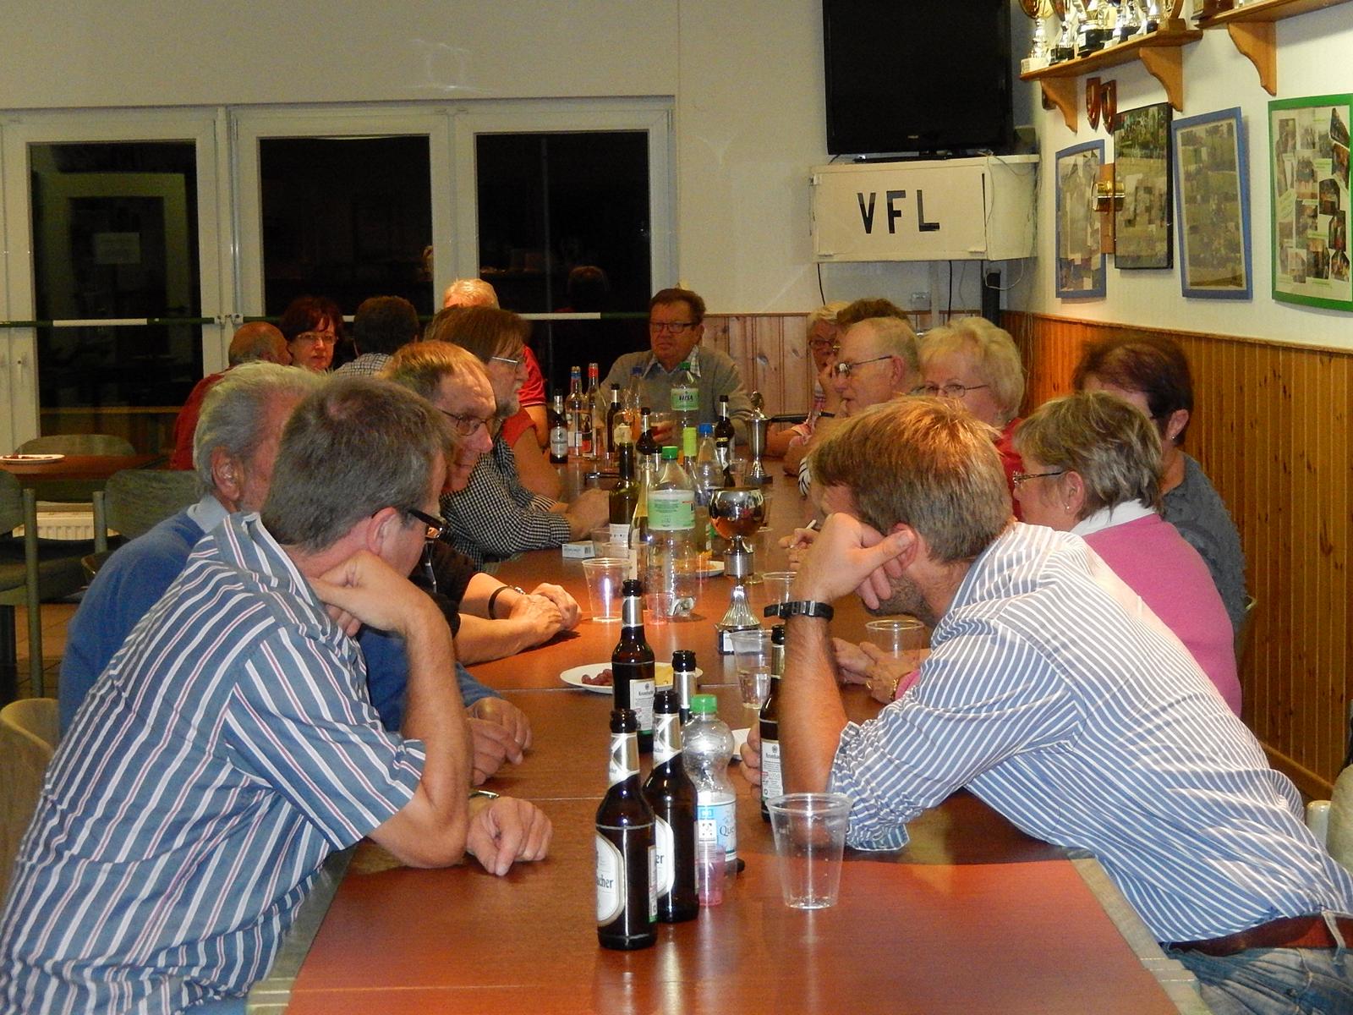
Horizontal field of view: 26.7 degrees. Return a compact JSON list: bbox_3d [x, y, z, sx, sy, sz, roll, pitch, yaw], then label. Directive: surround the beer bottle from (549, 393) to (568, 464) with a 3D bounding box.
[{"bbox_3d":[-0.402,-0.271,9.799,0.061,0.236,0.061,-1,5,-2],"label":"beer bottle"}]

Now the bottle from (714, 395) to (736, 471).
[{"bbox_3d":[0.159,-0.250,9.320,0.062,0.236,0.062,-1,5,0],"label":"bottle"}]

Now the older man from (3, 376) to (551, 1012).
[{"bbox_3d":[-0.443,0.516,3.188,0.680,1.300,0.550,-2,5,-11],"label":"older man"}]

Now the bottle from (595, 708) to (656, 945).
[{"bbox_3d":[-0.052,0.325,2.883,0.061,0.237,0.061,-1,5,0],"label":"bottle"}]

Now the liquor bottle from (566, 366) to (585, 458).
[{"bbox_3d":[-0.353,-0.340,10.099,0.075,0.316,0.075,-1,5,-2],"label":"liquor bottle"}]

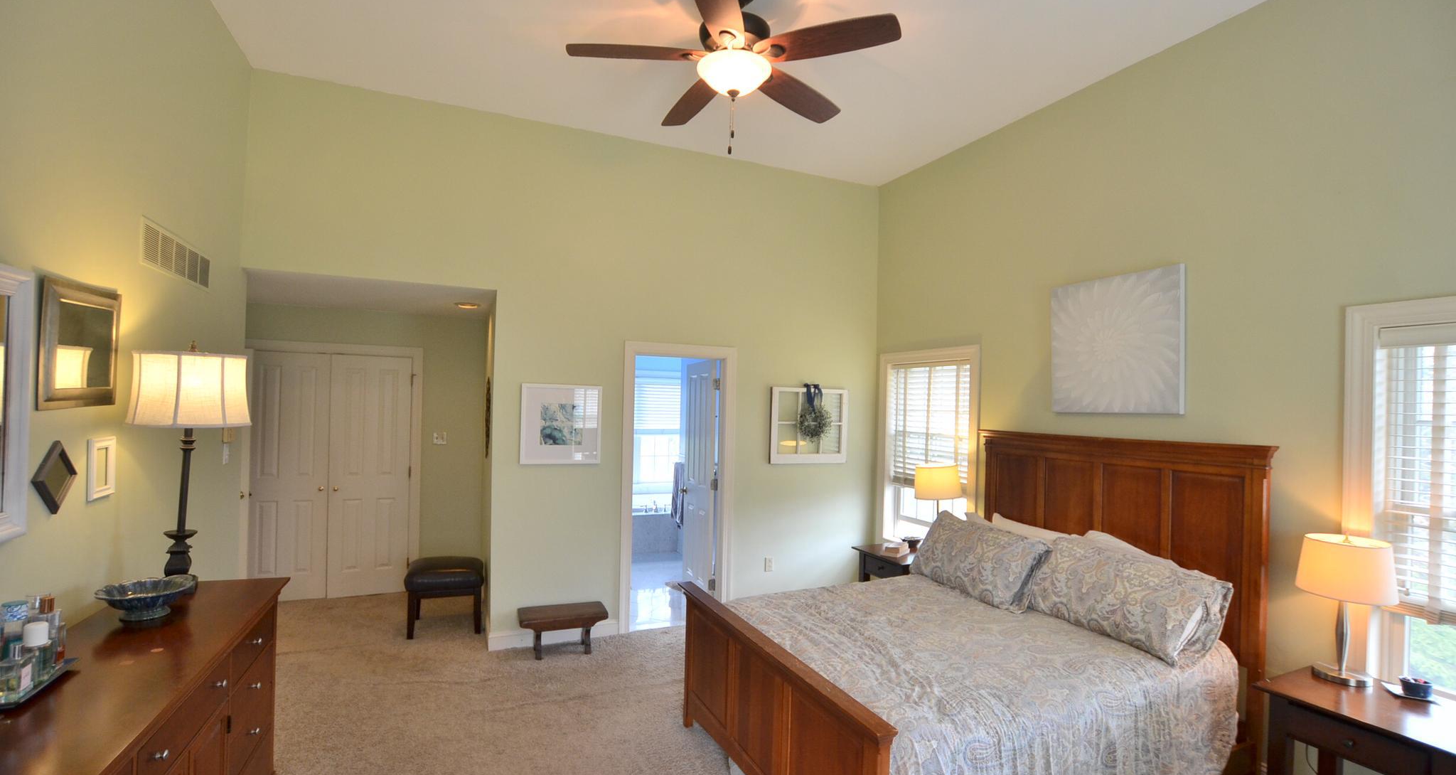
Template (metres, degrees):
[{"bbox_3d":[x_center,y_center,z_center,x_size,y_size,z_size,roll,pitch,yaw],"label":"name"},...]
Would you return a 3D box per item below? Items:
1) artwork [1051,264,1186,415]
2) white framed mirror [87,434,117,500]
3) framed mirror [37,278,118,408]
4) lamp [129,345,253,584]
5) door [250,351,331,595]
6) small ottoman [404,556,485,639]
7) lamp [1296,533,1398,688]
[{"bbox_3d":[2.201,-0.245,3.478,0.040,0.780,0.748,1,-1,-24],"label":"artwork"},{"bbox_3d":[-2.187,0.283,2.113,0.021,0.205,0.150,1,-1,-24],"label":"white framed mirror"},{"bbox_3d":[-2.158,-0.127,2.008,0.030,0.405,0.450,2,-2,-24],"label":"framed mirror"},{"bbox_3d":[-2.125,0.318,2.410,0.380,0.985,0.380,1,-1,-24],"label":"lamp"},{"bbox_3d":[-3.578,0.725,4.907,0.590,2.010,0.045,2,-2,-24],"label":"door"},{"bbox_3d":[-2.077,1.530,4.460,0.500,0.460,0.450,2,-2,-19],"label":"small ottoman"},{"bbox_3d":[2.446,0.868,2.403,0.250,0.590,0.290,2,-2,-24],"label":"lamp"}]

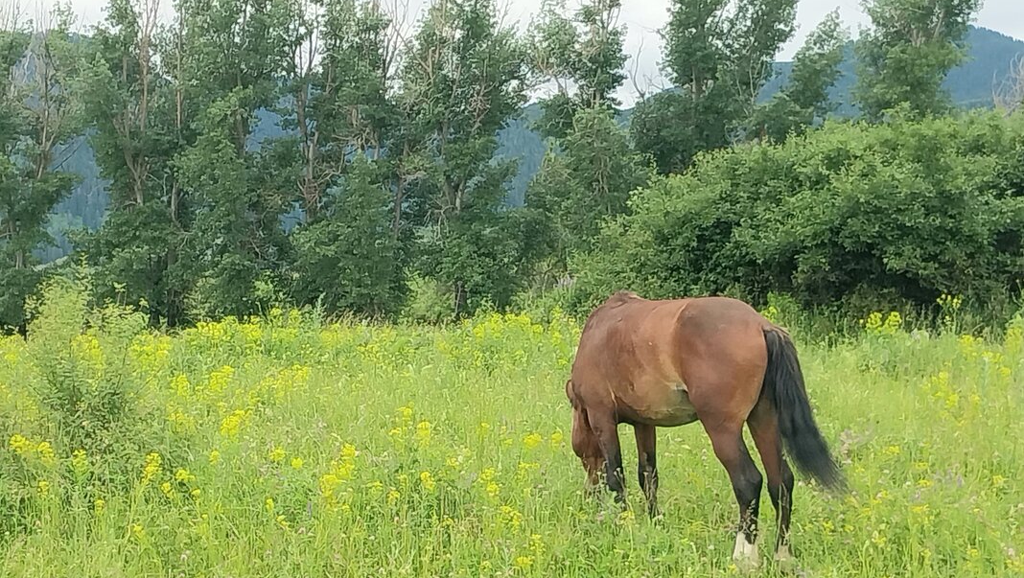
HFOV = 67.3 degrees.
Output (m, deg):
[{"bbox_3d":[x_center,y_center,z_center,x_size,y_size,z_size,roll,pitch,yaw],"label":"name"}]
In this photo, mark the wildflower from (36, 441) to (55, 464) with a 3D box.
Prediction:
[{"bbox_3d":[-2.729,0.954,4.500,0.095,0.129,0.091,0,0,0],"label":"wildflower"}]

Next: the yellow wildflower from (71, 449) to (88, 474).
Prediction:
[{"bbox_3d":[-2.415,0.965,4.300,0.091,0.145,0.087,0,0,0],"label":"yellow wildflower"}]

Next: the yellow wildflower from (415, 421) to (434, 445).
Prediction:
[{"bbox_3d":[-0.576,0.951,5.050,0.120,0.157,0.114,0,0,0],"label":"yellow wildflower"}]

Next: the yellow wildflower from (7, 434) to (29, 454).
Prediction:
[{"bbox_3d":[-3.014,0.943,4.700,0.123,0.123,0.117,0,0,0],"label":"yellow wildflower"}]

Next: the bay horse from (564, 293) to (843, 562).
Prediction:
[{"bbox_3d":[1.020,0.735,4.520,0.620,1.460,1.900,0,0,-36],"label":"bay horse"}]

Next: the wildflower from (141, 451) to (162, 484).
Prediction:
[{"bbox_3d":[-1.901,0.944,4.050,0.106,0.167,0.101,0,0,0],"label":"wildflower"}]

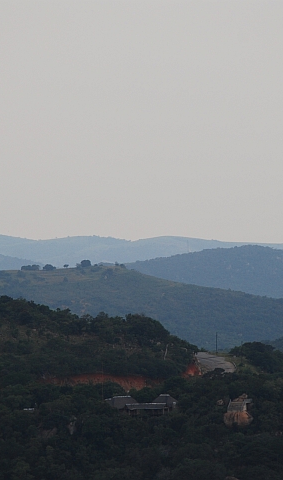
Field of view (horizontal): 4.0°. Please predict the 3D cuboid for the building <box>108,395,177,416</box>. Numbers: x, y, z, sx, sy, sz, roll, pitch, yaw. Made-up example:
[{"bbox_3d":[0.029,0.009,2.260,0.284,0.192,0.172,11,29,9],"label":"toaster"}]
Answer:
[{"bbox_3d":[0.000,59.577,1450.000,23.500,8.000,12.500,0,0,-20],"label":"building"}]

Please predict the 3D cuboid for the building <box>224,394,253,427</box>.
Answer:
[{"bbox_3d":[34.677,60.953,1440.000,9.800,11.200,8.500,0,0,10],"label":"building"}]

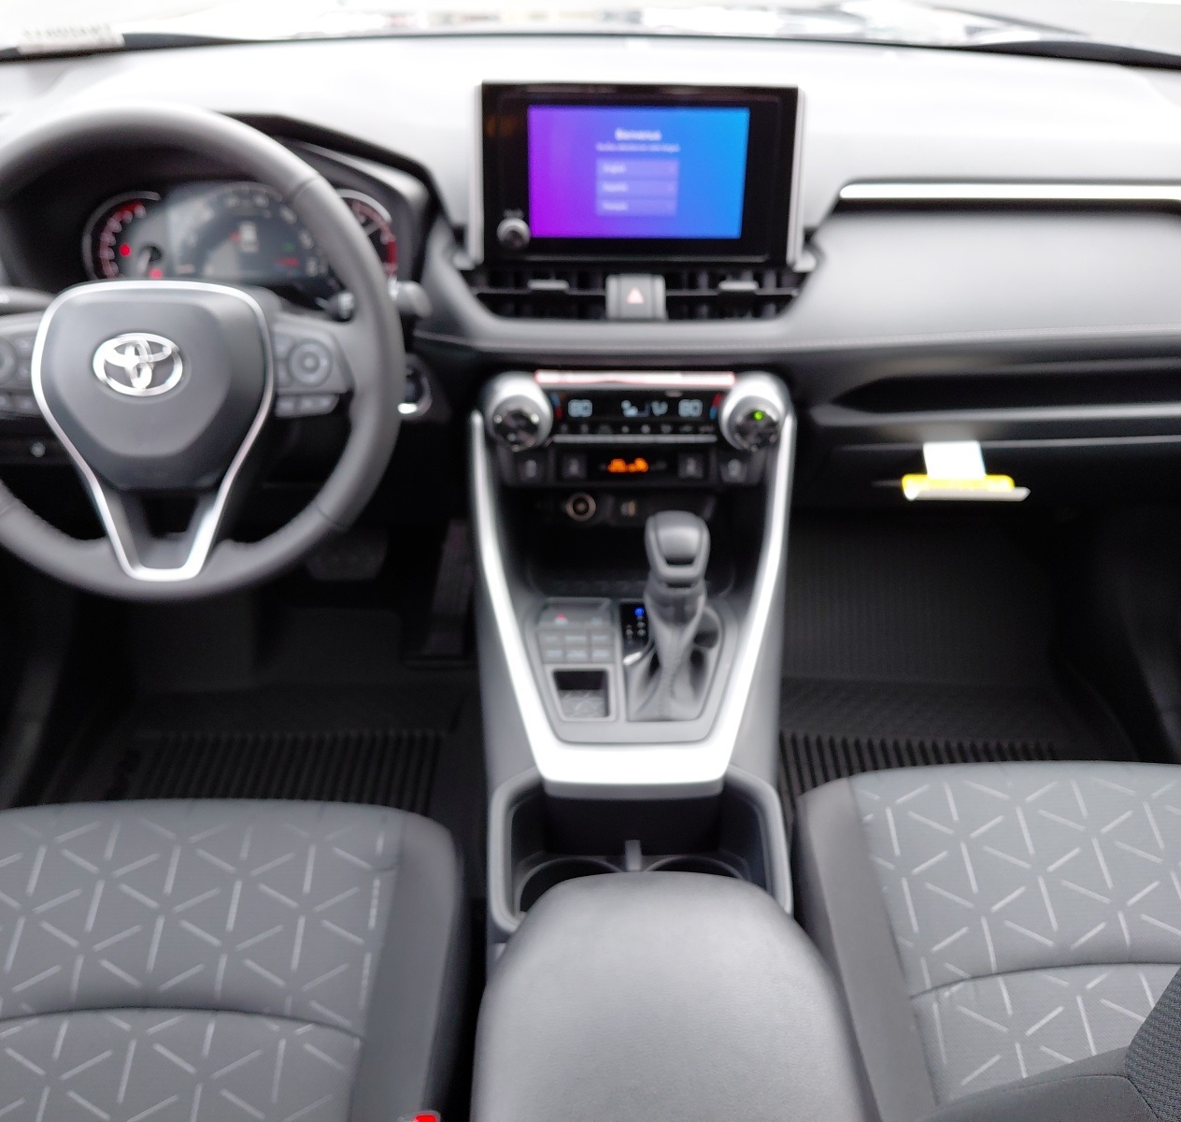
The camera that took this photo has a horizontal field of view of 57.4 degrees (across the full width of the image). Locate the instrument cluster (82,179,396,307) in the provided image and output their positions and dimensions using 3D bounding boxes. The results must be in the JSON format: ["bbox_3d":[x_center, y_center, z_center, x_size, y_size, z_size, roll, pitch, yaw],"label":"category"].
[{"bbox_3d":[-0.323,-0.296,1.005,0.288,0.115,0.045,-1,19,-3],"label":"instrument cluster"}]

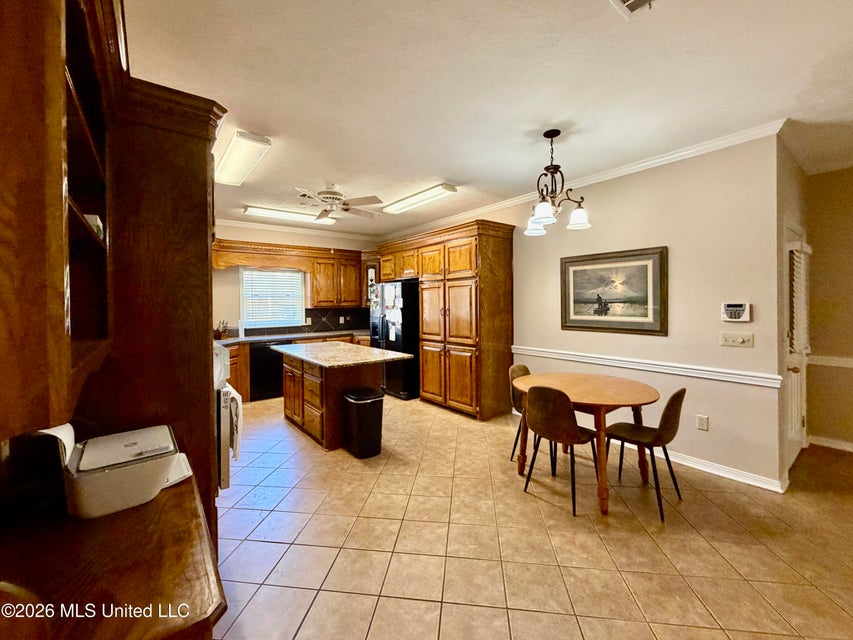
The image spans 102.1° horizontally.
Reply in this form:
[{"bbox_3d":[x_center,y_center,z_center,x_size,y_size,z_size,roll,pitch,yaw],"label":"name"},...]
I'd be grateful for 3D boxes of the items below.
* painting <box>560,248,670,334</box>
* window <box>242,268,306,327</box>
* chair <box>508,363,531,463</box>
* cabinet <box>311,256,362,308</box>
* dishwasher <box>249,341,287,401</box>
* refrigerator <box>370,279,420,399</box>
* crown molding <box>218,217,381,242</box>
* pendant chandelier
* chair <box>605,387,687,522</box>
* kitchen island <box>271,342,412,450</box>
[{"bbox_3d":[1.809,-0.269,3.441,0.042,0.796,1.014,-3,4,-38],"label":"painting"},{"bbox_3d":[-2.493,-0.353,5.712,0.994,0.943,0.086,-3,4,-38],"label":"window"},{"bbox_3d":[1.025,0.849,3.074,0.446,0.857,0.526,-3,4,-38],"label":"chair"},{"bbox_3d":[-1.663,-0.642,6.143,0.922,0.803,0.367,-3,4,-38],"label":"cabinet"},{"bbox_3d":[-2.516,0.765,5.494,0.598,0.878,0.554,-3,4,-38],"label":"dishwasher"},{"bbox_3d":[-0.364,0.280,5.645,0.727,1.778,0.943,-3,4,-38],"label":"refrigerator"},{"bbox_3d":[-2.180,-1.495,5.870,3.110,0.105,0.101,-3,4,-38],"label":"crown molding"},{"bbox_3d":[0.936,-1.049,2.594,0.554,0.730,0.554,-3,4,-38],"label":"pendant chandelier"},{"bbox_3d":[1.560,0.868,2.487,0.446,0.864,0.526,-3,4,-38],"label":"chair"},{"bbox_3d":[-1.110,0.810,4.234,0.965,0.875,1.915,-3,4,-38],"label":"kitchen island"}]

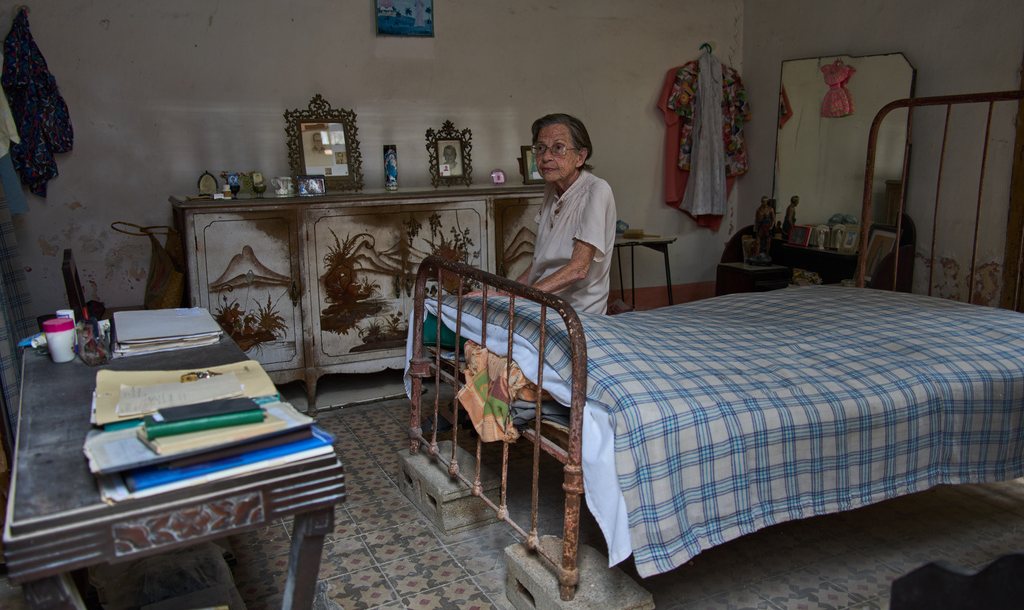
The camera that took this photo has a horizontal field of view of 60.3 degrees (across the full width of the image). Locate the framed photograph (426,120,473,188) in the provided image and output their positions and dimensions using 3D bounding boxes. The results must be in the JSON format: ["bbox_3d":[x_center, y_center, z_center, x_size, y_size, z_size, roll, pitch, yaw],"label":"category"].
[{"bbox_3d":[-0.288,-0.700,4.100,0.200,0.310,0.030,-7,5,-24],"label":"framed photograph"}]

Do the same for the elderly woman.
[{"bbox_3d":[0.095,-0.037,3.120,0.600,1.210,0.450,-6,12,-21],"label":"elderly woman"}]

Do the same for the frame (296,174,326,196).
[{"bbox_3d":[-0.872,-0.521,3.840,0.130,0.097,0.030,-6,0,-19],"label":"frame"}]

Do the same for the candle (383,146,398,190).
[{"bbox_3d":[-0.554,-0.625,4.030,0.060,0.205,0.060,-7,13,-24],"label":"candle"}]

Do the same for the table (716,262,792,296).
[{"bbox_3d":[1.275,-0.010,4.687,0.270,0.400,0.270,-7,13,-24],"label":"table"}]

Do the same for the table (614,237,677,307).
[{"bbox_3d":[0.659,-0.062,4.660,0.380,0.550,0.340,-7,13,-24],"label":"table"}]

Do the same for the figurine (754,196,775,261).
[{"bbox_3d":[1.344,-0.400,4.700,0.110,0.345,0.095,2,12,16],"label":"figurine"}]

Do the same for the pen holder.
[{"bbox_3d":[-0.869,0.076,1.830,0.060,0.097,0.056,-7,13,-24],"label":"pen holder"}]

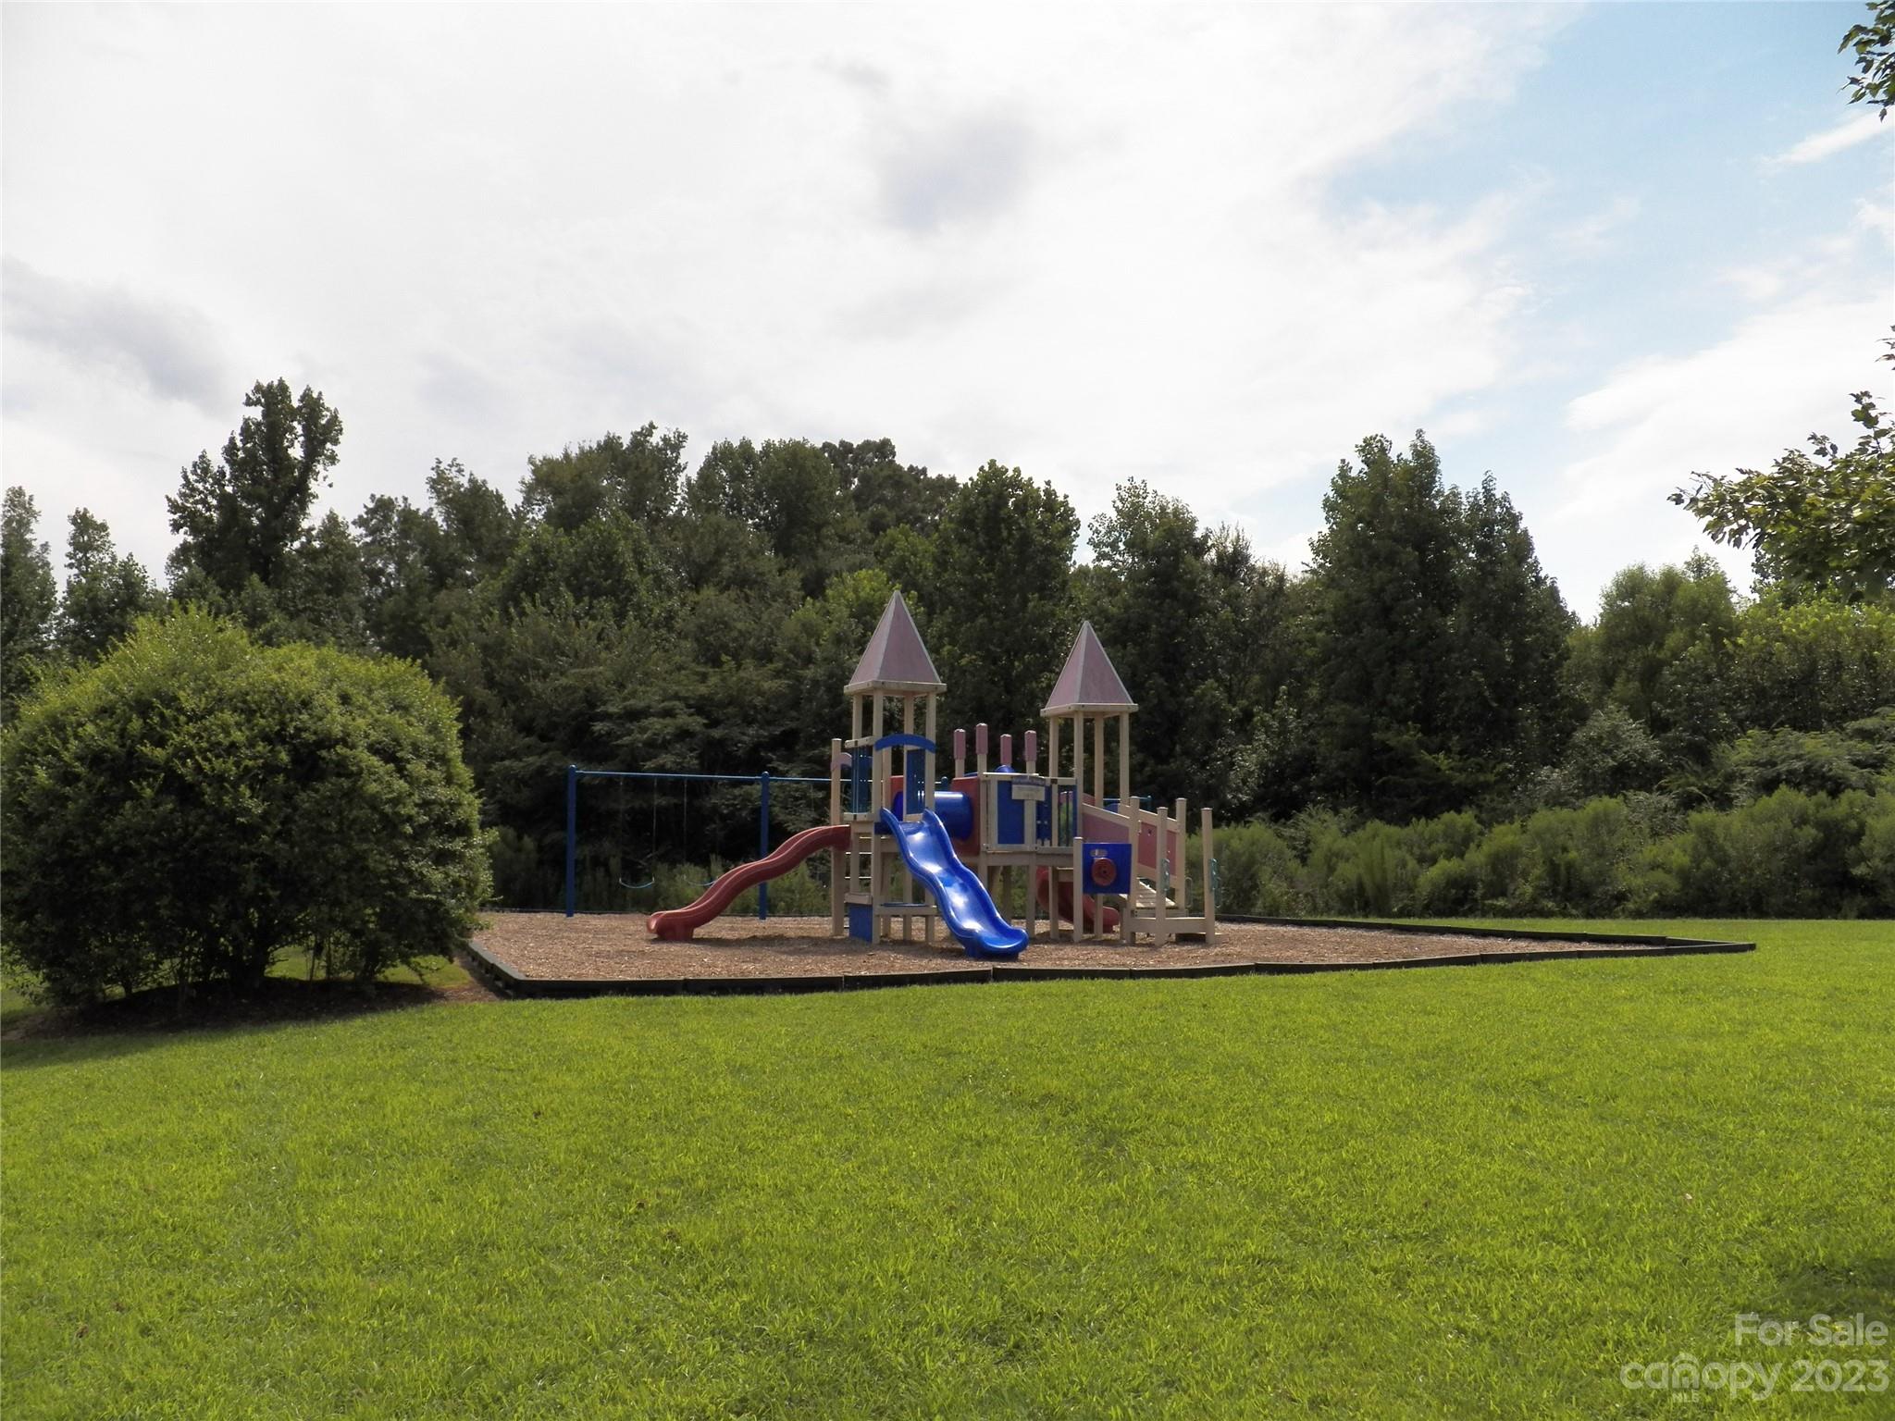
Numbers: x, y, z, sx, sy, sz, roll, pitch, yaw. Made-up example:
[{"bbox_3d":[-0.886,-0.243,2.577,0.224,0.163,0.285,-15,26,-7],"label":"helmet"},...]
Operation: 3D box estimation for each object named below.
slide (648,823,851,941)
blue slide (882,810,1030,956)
[{"bbox_3d":[-2.573,2.246,20.127,2.587,1.509,0.627,2,-5,-24],"label":"slide"},{"bbox_3d":[0.042,2.058,18.578,0.647,1.744,2.695,2,-5,-24],"label":"blue slide"}]

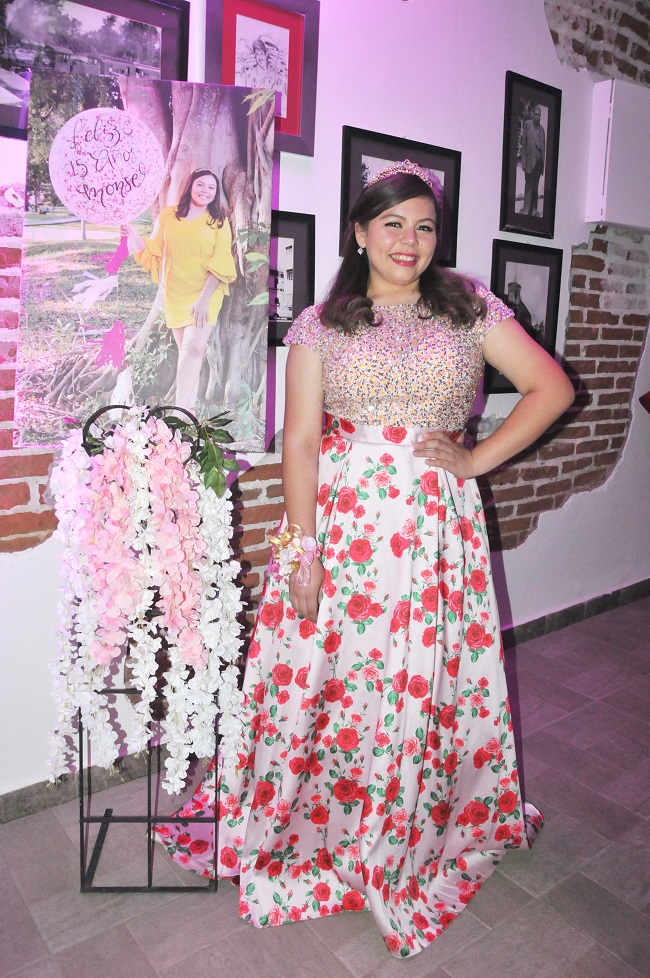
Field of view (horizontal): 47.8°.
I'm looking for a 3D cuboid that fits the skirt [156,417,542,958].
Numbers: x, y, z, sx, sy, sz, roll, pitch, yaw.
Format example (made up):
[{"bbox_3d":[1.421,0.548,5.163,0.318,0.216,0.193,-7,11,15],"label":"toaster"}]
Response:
[{"bbox_3d":[0.084,0.352,1.742,0.990,1.077,0.760,0,11,-7],"label":"skirt"}]

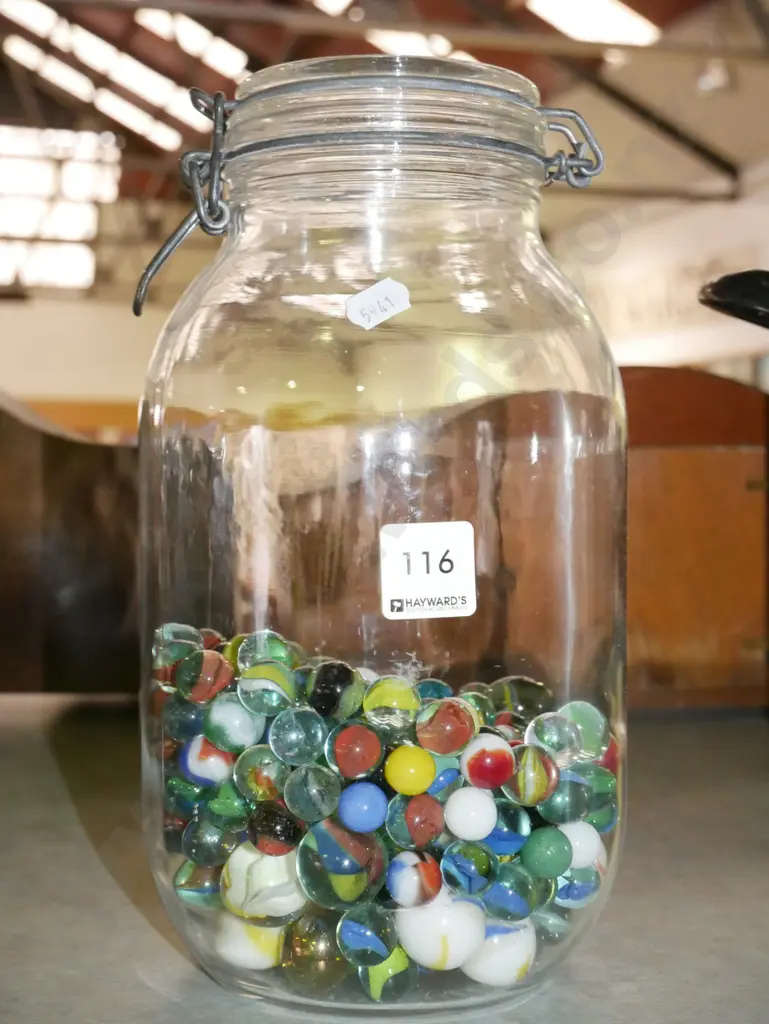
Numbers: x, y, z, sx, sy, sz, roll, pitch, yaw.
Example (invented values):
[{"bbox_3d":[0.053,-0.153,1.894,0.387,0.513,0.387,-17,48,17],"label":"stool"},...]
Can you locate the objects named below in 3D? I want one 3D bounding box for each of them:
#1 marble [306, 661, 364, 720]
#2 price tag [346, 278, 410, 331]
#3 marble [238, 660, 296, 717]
[{"bbox_3d":[-0.013,0.048,0.402,0.016,0.016,0.016,1,4,0],"label":"marble"},{"bbox_3d":[-0.002,-0.055,0.389,0.017,0.010,0.001,-28,-12,-5],"label":"price tag"},{"bbox_3d":[-0.033,0.049,0.411,0.016,0.016,0.016,0,5,0],"label":"marble"}]

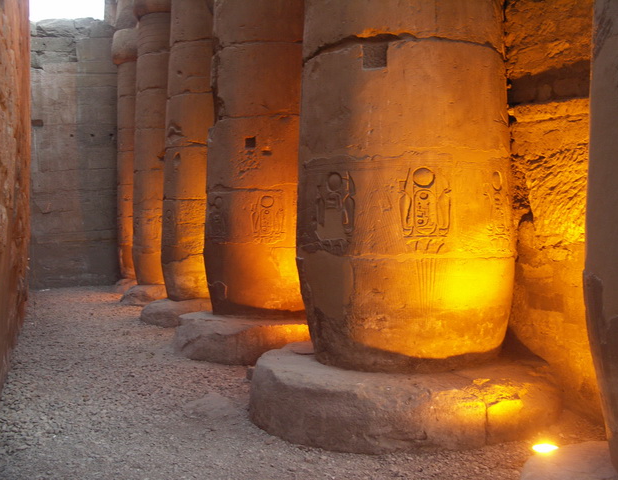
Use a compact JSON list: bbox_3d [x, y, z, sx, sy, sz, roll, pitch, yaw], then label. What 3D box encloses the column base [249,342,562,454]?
[{"bbox_3d":[0.876,1.342,6.701,2.870,0.510,2.870,0,0,0],"label":"column base"}]

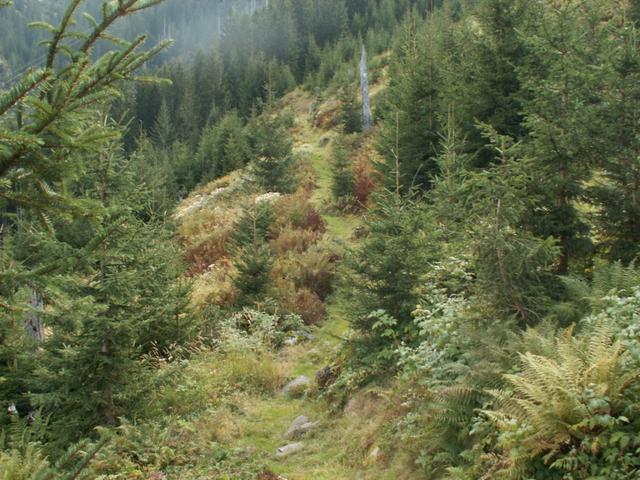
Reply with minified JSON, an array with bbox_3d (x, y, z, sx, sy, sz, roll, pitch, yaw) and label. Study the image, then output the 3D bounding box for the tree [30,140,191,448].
[{"bbox_3d":[-2.202,0.573,6.800,1.631,3.204,1.631,0,2,0],"label":"tree"}]

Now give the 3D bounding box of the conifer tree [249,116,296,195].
[{"bbox_3d":[-1.581,-2.941,22.000,1.517,2.625,1.517,0,2,0],"label":"conifer tree"}]

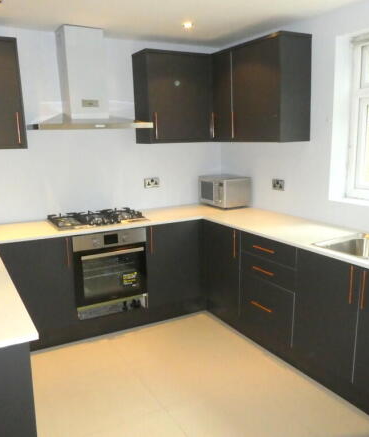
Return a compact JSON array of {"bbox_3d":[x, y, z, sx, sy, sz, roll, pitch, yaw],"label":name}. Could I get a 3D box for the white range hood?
[{"bbox_3d":[-0.763,-1.102,3.196,0.887,0.787,0.479,-7,12,-28],"label":"white range hood"}]

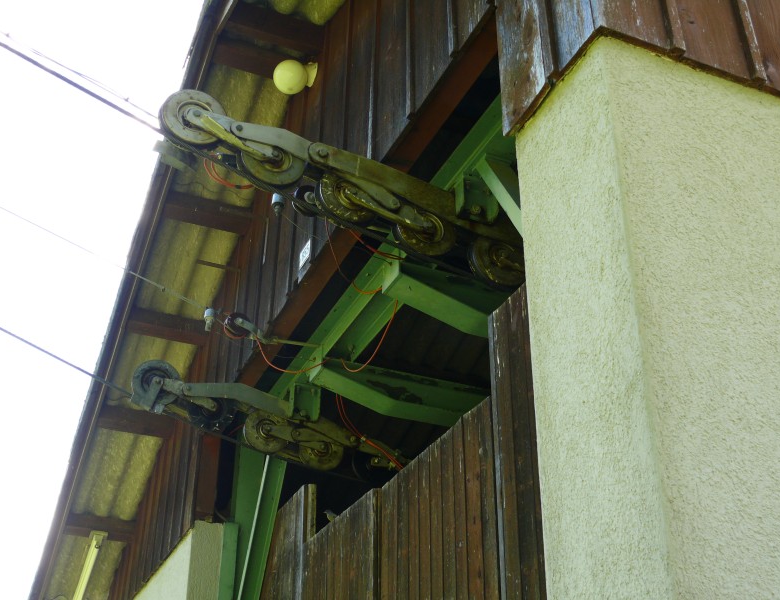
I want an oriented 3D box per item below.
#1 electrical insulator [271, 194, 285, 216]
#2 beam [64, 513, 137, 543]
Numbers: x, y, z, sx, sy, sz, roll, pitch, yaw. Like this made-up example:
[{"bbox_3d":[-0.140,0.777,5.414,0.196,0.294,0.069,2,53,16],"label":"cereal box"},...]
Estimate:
[{"bbox_3d":[-0.430,-0.362,3.807,0.048,0.106,0.048,0,-31,0],"label":"electrical insulator"},{"bbox_3d":[-2.126,1.668,7.268,0.490,0.117,0.105,13,-54,-20],"label":"beam"}]

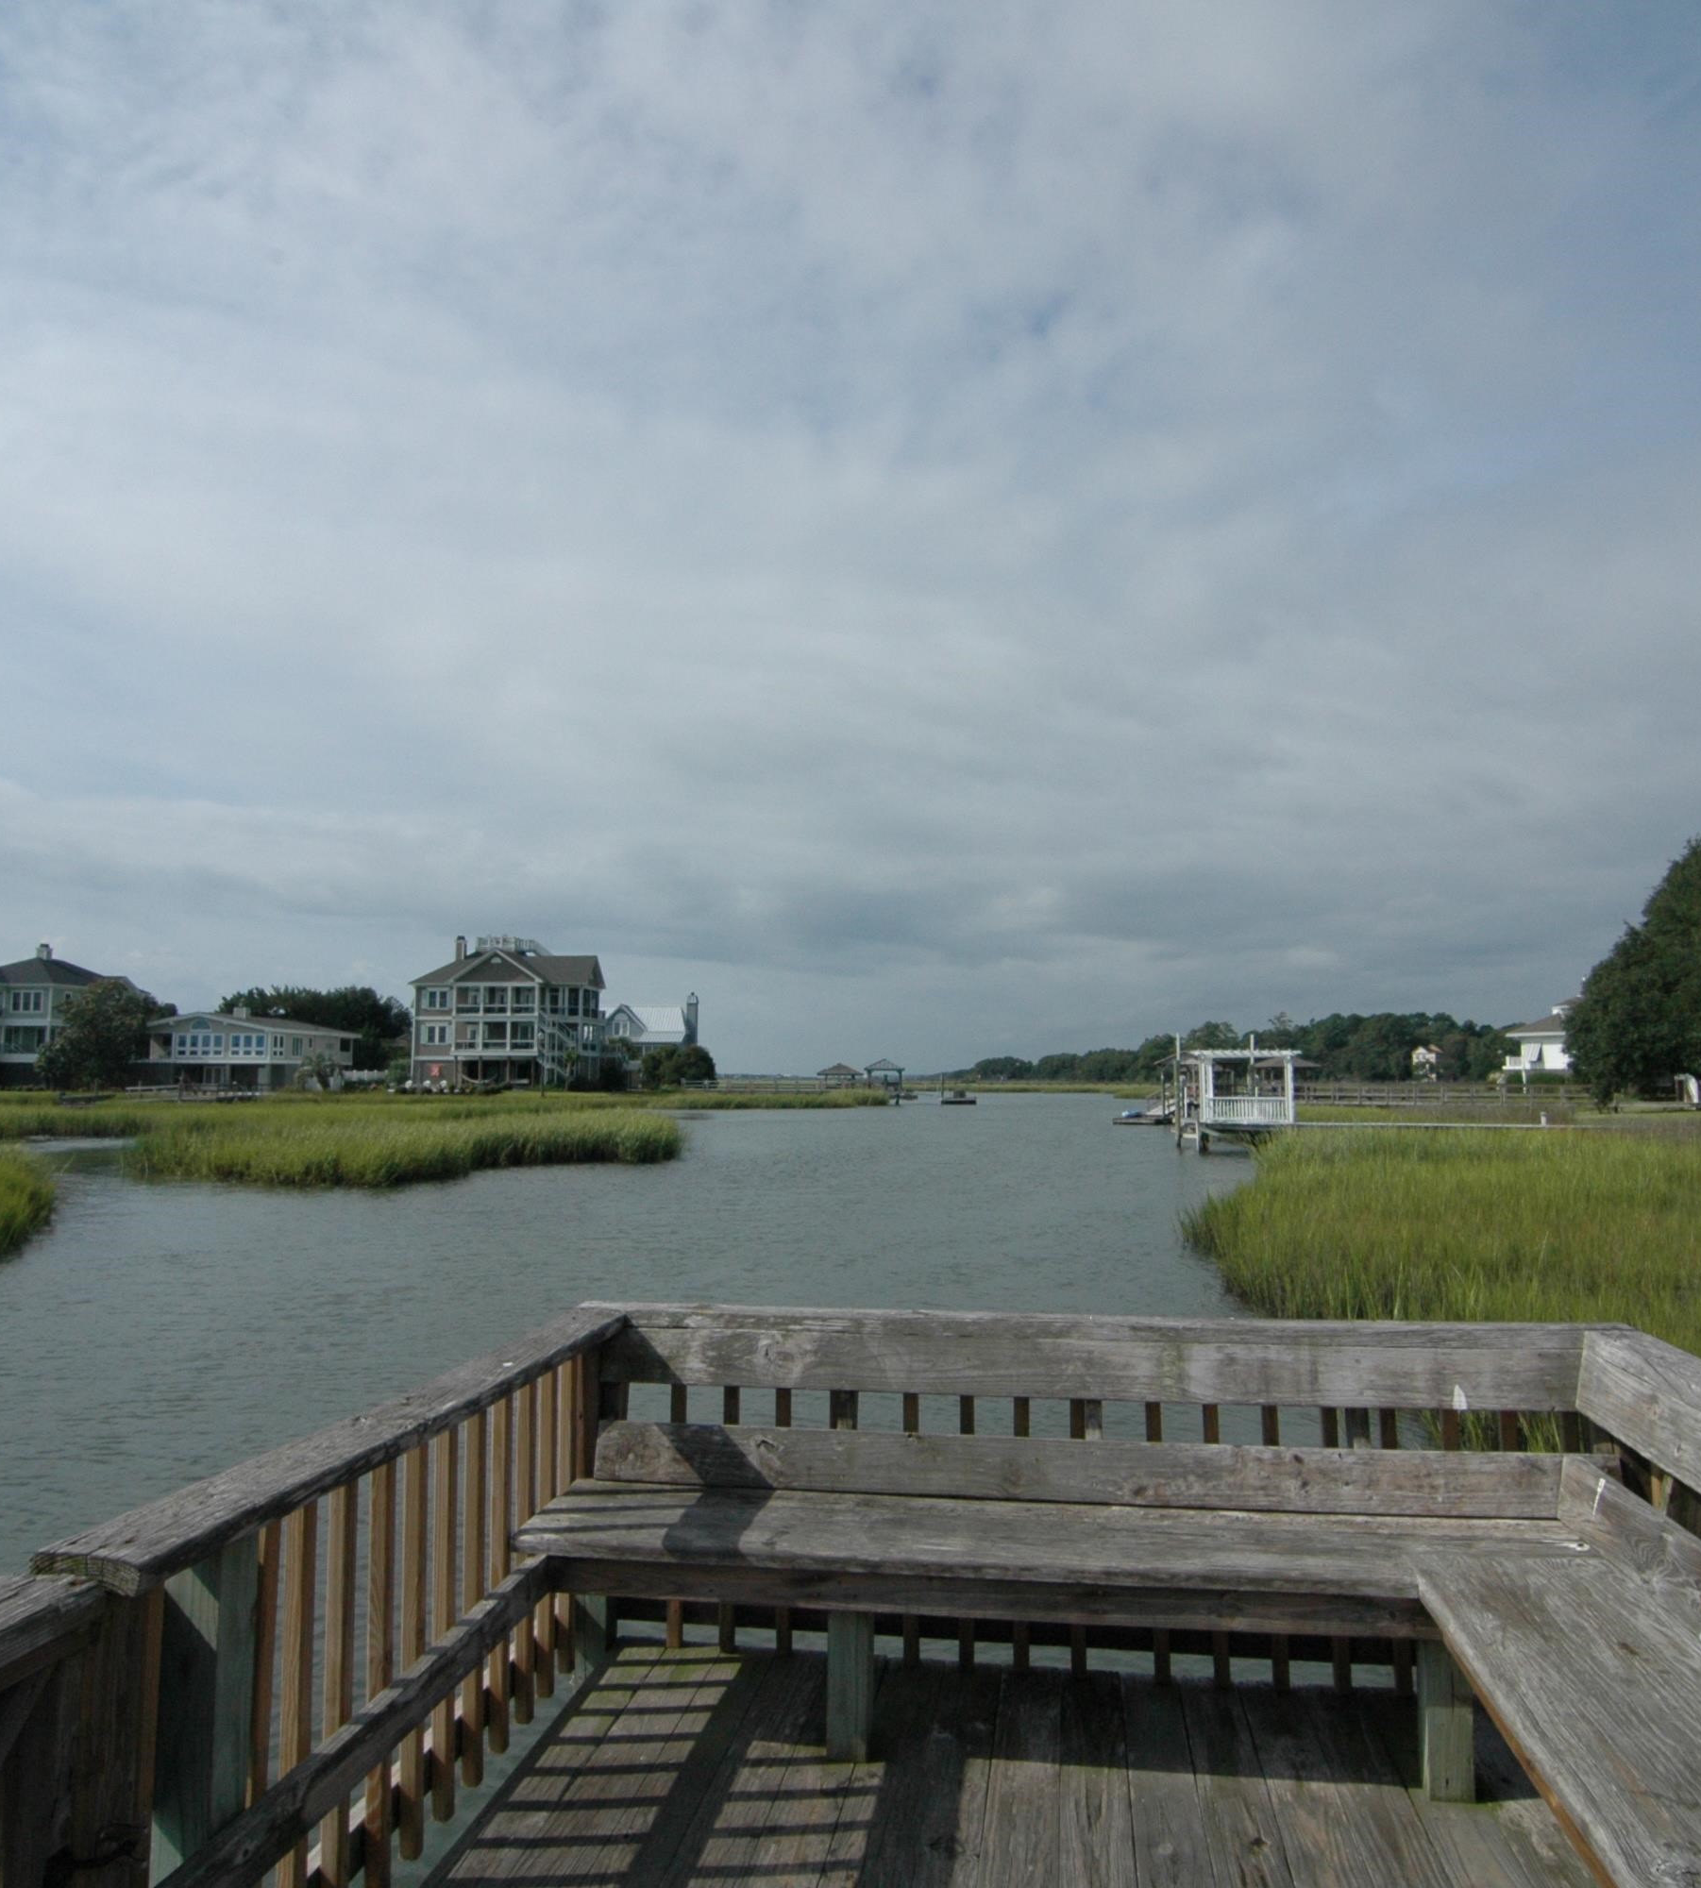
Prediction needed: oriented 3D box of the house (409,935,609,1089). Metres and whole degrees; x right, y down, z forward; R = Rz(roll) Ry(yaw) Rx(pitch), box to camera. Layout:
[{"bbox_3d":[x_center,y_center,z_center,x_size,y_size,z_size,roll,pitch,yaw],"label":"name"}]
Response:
[{"bbox_3d":[-31.000,6.488,123.971,14.500,14.000,13.200,-1,-6,6],"label":"house"}]

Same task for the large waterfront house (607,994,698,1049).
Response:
[{"bbox_3d":[-23.700,11.170,154.657,13.000,11.200,11.500,1,-6,-9],"label":"large waterfront house"}]

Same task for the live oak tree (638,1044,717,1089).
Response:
[{"bbox_3d":[-17.000,12.161,131.442,7.400,4.400,6.500,0,-6,0],"label":"live oak tree"}]

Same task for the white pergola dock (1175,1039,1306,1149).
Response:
[{"bbox_3d":[14.900,5.730,51.686,4.400,4.400,4.200,-1,-6,6],"label":"white pergola dock"}]

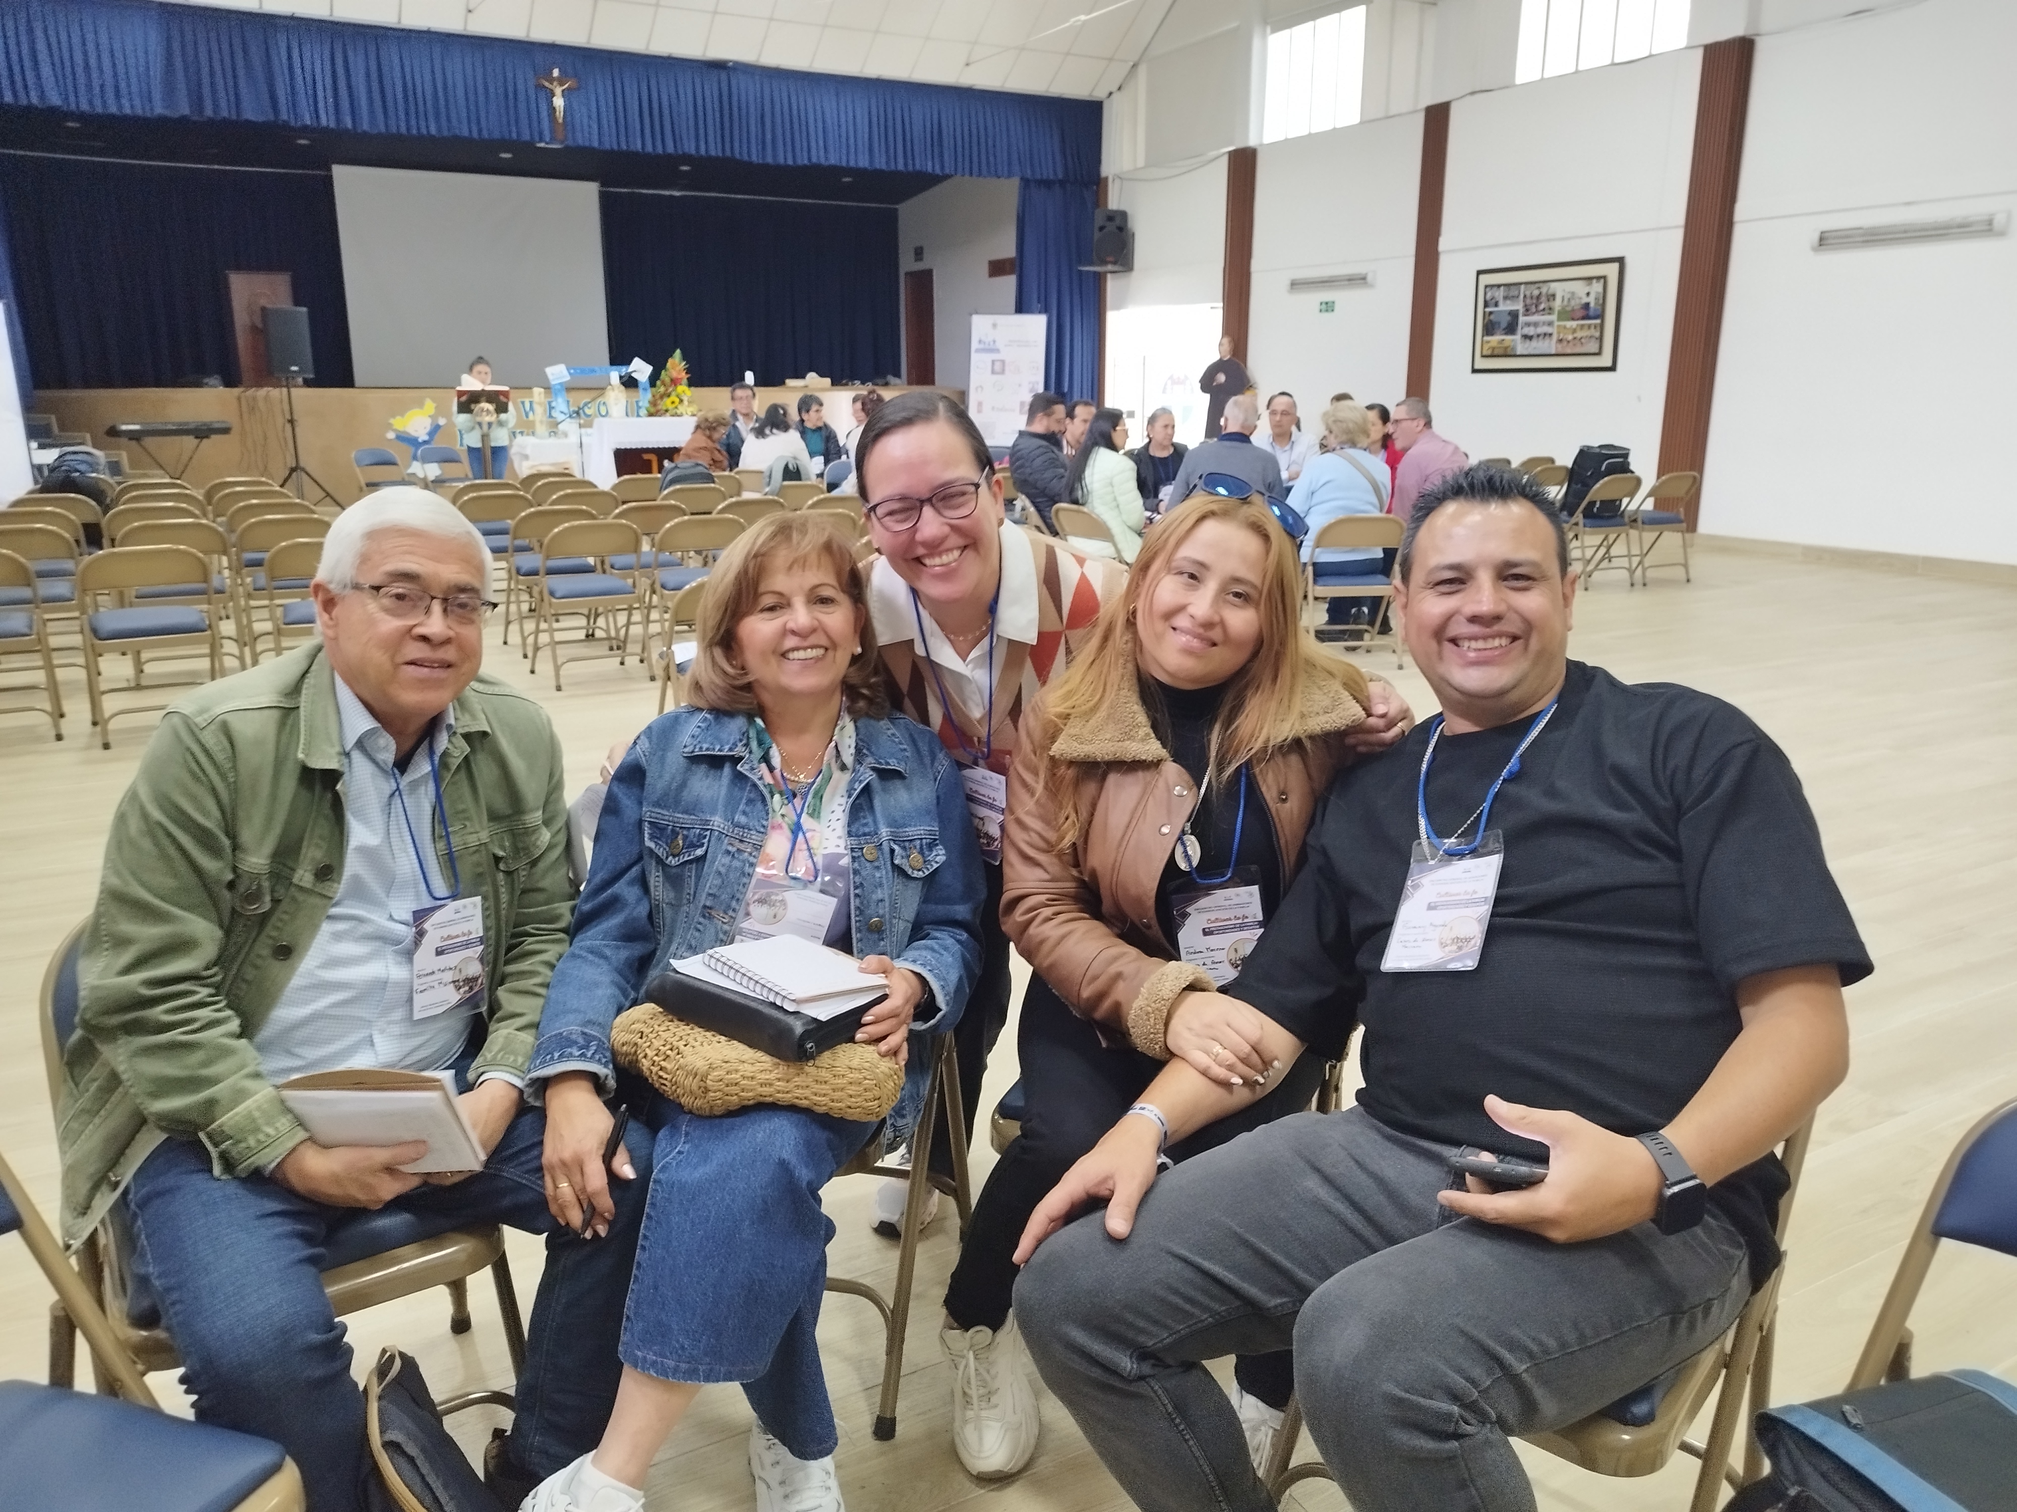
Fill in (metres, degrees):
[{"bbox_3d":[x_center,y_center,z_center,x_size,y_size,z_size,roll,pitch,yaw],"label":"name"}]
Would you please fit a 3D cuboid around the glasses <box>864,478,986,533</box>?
[{"bbox_3d":[-0.086,-0.303,1.623,0.132,0.043,0.140,-11,20,11],"label":"glasses"}]

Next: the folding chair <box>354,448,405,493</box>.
[{"bbox_3d":[-6.163,-2.664,13.883,0.480,0.760,0.465,12,19,39],"label":"folding chair"}]

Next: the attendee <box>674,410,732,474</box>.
[{"bbox_3d":[-2.155,-2.050,10.754,0.820,1.160,0.480,-7,16,-24],"label":"attendee"}]

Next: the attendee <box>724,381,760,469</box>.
[{"bbox_3d":[-1.957,-2.067,10.417,0.520,1.330,0.750,-3,15,-12],"label":"attendee"}]

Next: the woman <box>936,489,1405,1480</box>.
[{"bbox_3d":[0.220,0.249,1.908,0.560,1.220,0.640,2,15,8],"label":"woman"}]

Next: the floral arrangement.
[{"bbox_3d":[-3.693,-4.054,15.245,0.490,0.700,0.380,-8,17,-28],"label":"floral arrangement"}]

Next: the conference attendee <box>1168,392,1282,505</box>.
[{"bbox_3d":[1.128,-1.216,7.280,0.570,1.310,0.800,1,15,4],"label":"conference attendee"}]

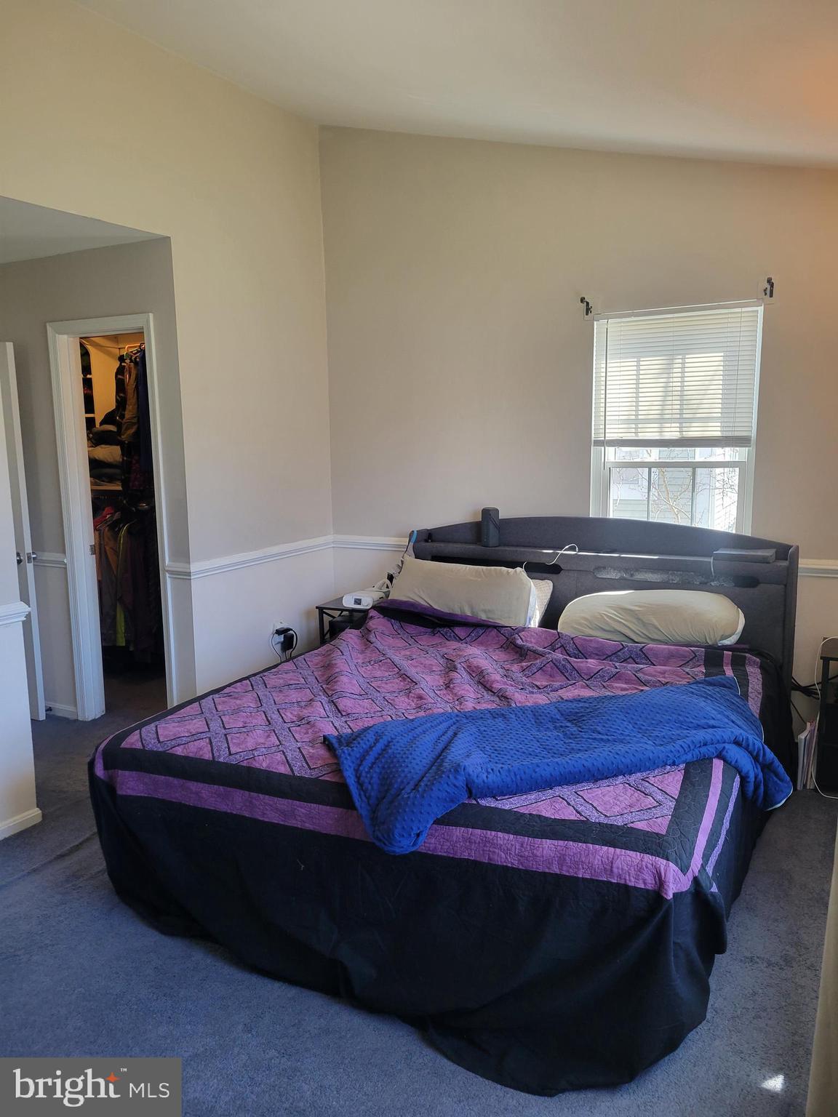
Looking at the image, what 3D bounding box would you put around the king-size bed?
[{"bbox_3d":[0.335,0.510,3.388,1.980,1.100,2.400,4,10,27],"label":"king-size bed"}]

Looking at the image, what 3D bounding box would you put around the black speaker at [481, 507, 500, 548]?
[{"bbox_3d":[0.384,-0.167,4.521,0.088,0.205,0.088,5,11,31],"label":"black speaker"}]

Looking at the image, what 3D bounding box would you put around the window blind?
[{"bbox_3d":[1.238,-0.878,4.118,0.785,0.670,0.050,4,10,28],"label":"window blind"}]

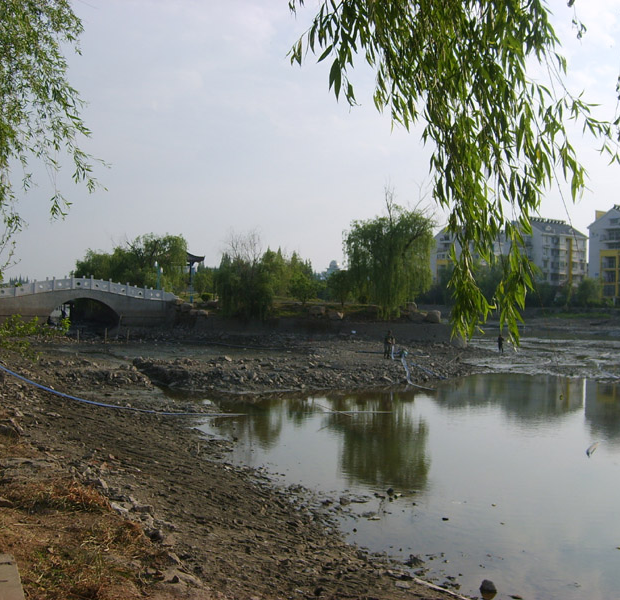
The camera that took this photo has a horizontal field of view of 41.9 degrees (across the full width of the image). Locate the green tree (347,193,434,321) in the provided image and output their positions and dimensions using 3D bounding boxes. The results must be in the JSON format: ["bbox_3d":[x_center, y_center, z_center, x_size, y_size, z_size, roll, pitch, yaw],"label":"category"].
[{"bbox_3d":[7.175,-3.950,73.000,7.800,11.000,7.600,1,0,6],"label":"green tree"}]

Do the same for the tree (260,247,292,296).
[{"bbox_3d":[-4.350,-3.342,102.000,3.780,6.300,3.900,1,0,-2],"label":"tree"}]

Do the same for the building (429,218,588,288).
[{"bbox_3d":[49.609,-9.163,205.244,17.000,20.200,35.500,1,0,-38],"label":"building"}]

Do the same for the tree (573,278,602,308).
[{"bbox_3d":[52.145,-1.221,152.000,5.640,5.640,5.400,1,0,19],"label":"tree"}]

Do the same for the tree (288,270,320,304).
[{"bbox_3d":[-0.683,-1.287,85.000,3.150,3.630,3.300,1,0,0],"label":"tree"}]

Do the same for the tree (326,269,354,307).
[{"bbox_3d":[3.092,-1.242,82.000,2.840,3.900,3.000,1,0,2],"label":"tree"}]

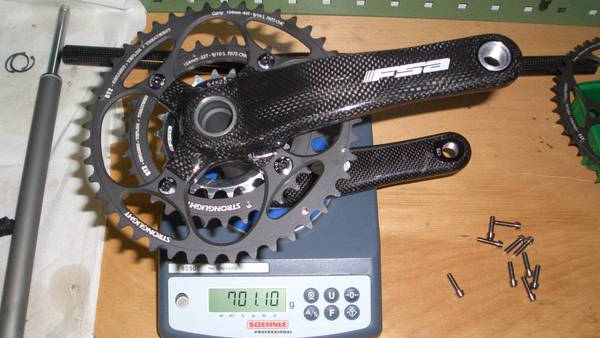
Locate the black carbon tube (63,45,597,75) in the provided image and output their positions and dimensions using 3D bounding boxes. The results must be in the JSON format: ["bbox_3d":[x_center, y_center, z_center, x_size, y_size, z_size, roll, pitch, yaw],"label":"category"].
[{"bbox_3d":[0.032,-0.115,0.661,0.570,0.025,0.029,1,65,1],"label":"black carbon tube"}]

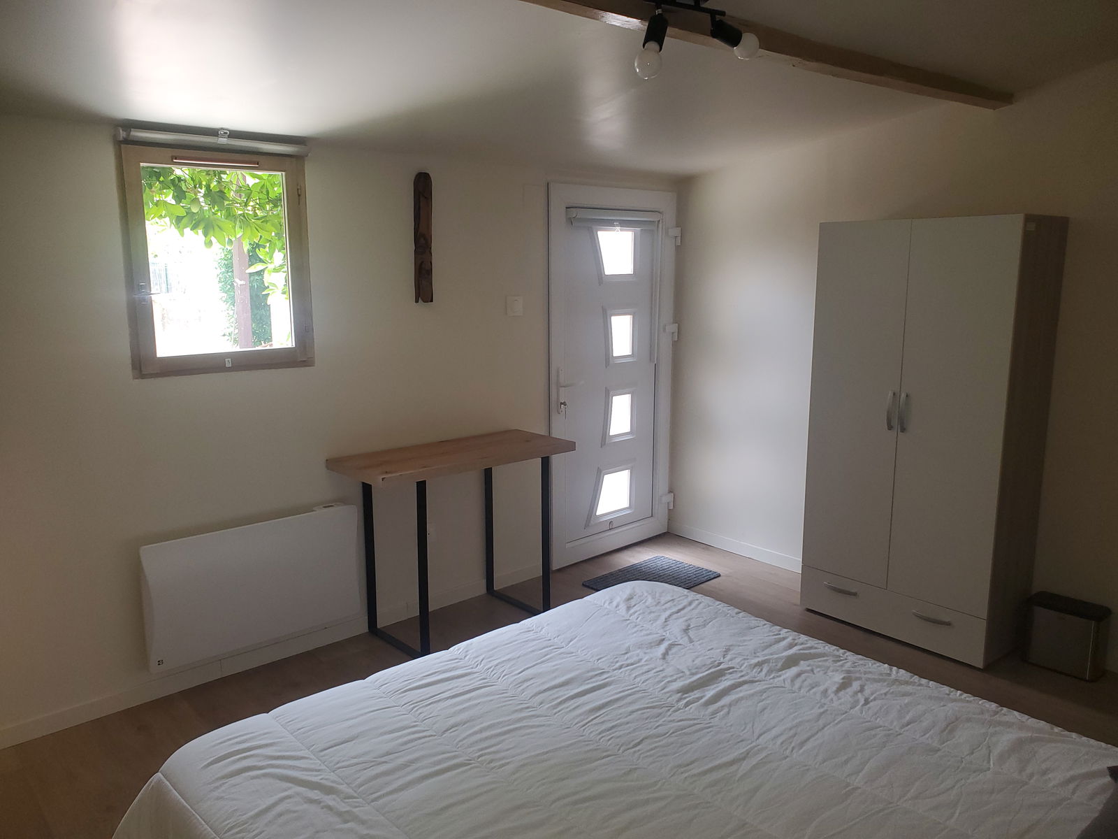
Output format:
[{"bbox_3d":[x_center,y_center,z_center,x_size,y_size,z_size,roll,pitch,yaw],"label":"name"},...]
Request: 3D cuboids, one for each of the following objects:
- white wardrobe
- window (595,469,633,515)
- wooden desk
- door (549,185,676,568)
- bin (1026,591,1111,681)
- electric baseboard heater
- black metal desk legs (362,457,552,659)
[{"bbox_3d":[1.539,0.044,3.560,0.394,1.725,0.832,-8,13,-39],"label":"white wardrobe"},{"bbox_3d":[0.297,0.393,4.572,0.260,0.219,0.020,-9,13,-42],"label":"window"},{"bbox_3d":[-0.430,0.517,3.632,0.987,0.779,0.427,-9,13,-42],"label":"wooden desk"},{"bbox_3d":[0.288,-0.229,4.492,0.925,1.945,0.058,-9,13,-42],"label":"door"},{"bbox_3d":[1.974,0.837,3.264,0.148,0.265,0.271,-9,13,-42],"label":"bin"},{"bbox_3d":[-1.153,0.609,3.204,0.826,0.468,0.101,-9,13,-42],"label":"electric baseboard heater"},{"bbox_3d":[-0.430,0.534,3.632,0.670,0.745,0.424,-9,13,-42],"label":"black metal desk legs"}]

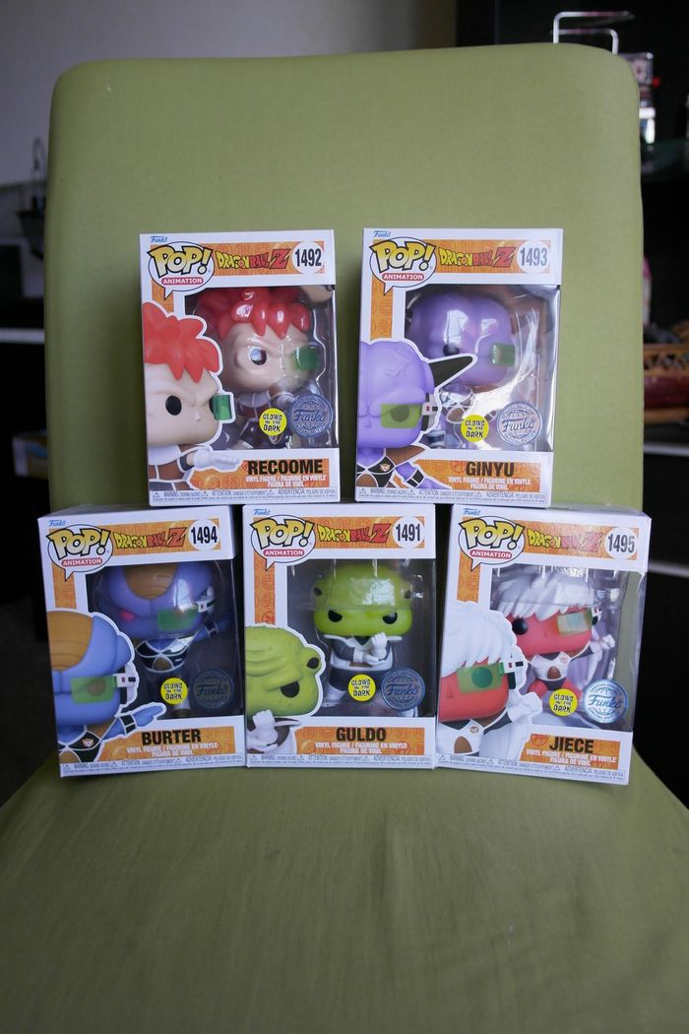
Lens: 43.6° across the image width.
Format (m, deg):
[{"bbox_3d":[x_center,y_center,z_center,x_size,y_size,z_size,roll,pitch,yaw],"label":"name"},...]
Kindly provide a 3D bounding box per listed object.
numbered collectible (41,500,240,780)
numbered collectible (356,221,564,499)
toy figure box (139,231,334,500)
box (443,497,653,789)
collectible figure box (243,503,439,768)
[{"bbox_3d":[-0.122,0.073,0.567,0.114,0.160,0.089,-3,5,-1],"label":"numbered collectible"},{"bbox_3d":[0.071,-0.090,0.548,0.114,0.160,0.089,2,4,6],"label":"numbered collectible"},{"bbox_3d":[-0.061,-0.091,0.557,0.114,0.160,0.089,-1,4,0],"label":"toy figure box"},{"bbox_3d":[0.122,0.073,0.557,0.114,0.160,0.089,4,5,6],"label":"box"},{"bbox_3d":[-0.001,0.070,0.562,0.114,0.160,0.089,0,4,2],"label":"collectible figure box"}]

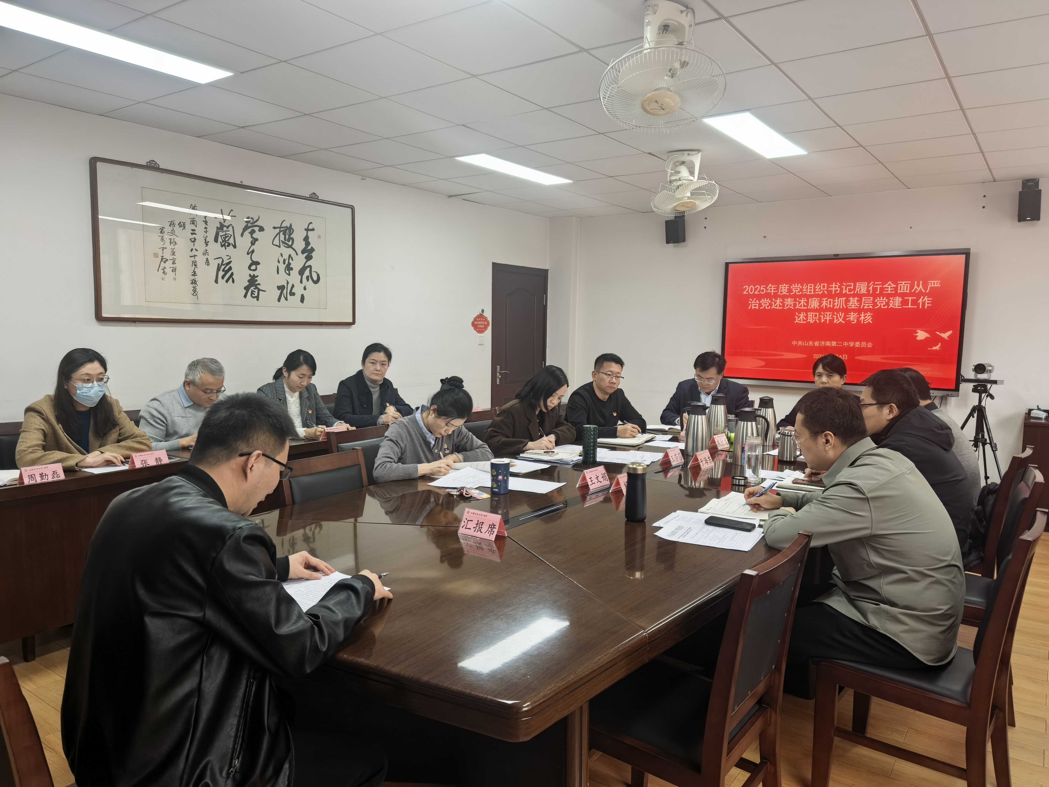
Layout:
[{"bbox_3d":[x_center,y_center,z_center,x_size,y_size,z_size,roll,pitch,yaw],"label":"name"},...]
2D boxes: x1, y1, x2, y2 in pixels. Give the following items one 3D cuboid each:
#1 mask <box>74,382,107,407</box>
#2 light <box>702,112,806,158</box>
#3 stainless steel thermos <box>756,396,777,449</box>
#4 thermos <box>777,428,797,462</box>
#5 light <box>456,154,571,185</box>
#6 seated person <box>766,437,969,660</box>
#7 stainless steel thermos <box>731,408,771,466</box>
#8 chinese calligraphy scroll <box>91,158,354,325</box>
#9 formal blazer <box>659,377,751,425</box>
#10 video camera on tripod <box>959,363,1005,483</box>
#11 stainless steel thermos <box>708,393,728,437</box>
[{"bbox_3d":[-2.030,0.005,3.395,0.080,0.120,0.140,5,7,38],"label":"mask"},{"bbox_3d":[1.422,-1.568,4.388,0.280,0.050,1.180,5,7,36],"label":"light"},{"bbox_3d":[1.397,0.153,4.211,0.138,0.276,0.180,3,6,19],"label":"stainless steel thermos"},{"bbox_3d":[1.418,0.284,3.890,0.140,0.175,0.105,0,6,-6],"label":"thermos"},{"bbox_3d":[-0.040,-1.697,5.457,0.280,0.050,1.180,5,7,36],"label":"light"},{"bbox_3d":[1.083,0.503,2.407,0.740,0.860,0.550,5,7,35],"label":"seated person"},{"bbox_3d":[1.133,0.211,3.611,0.180,0.276,0.138,4,7,32],"label":"stainless steel thermos"},{"bbox_3d":[-1.907,-0.941,4.930,0.045,0.910,1.940,5,7,35],"label":"chinese calligraphy scroll"},{"bbox_3d":[1.308,0.209,5.237,0.520,0.570,0.450,6,8,42],"label":"formal blazer"},{"bbox_3d":[3.405,0.373,5.518,0.600,1.210,0.600,-5,8,-43],"label":"video camera on tripod"},{"bbox_3d":[1.159,0.138,4.327,0.138,0.276,0.180,4,7,31],"label":"stainless steel thermos"}]

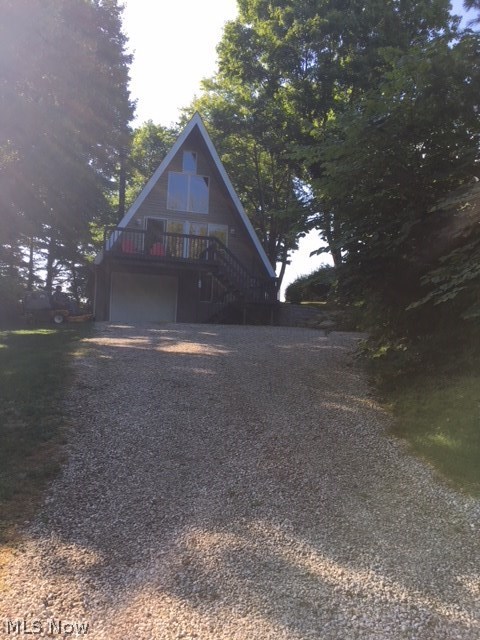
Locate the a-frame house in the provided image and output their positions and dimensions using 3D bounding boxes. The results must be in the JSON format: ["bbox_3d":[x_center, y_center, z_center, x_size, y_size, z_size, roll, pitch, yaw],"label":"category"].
[{"bbox_3d":[-3.581,-4.374,28.633,8.350,9.750,10.000,3,-4,-18],"label":"a-frame house"}]

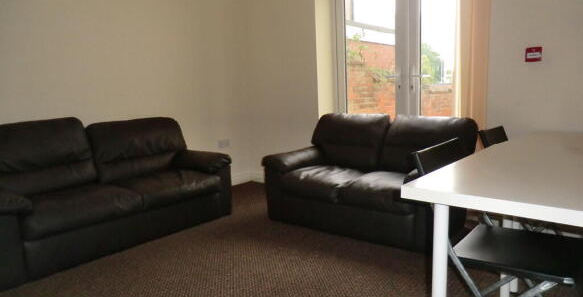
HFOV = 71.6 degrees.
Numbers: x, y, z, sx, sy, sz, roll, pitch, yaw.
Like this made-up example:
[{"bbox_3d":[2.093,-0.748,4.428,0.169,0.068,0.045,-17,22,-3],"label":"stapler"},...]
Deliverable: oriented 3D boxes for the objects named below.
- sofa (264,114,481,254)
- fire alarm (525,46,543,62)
[{"bbox_3d":[0.569,0.163,3.166,1.430,0.820,0.820,5,11,38],"label":"sofa"},{"bbox_3d":[1.602,-0.615,2.662,0.092,0.090,0.045,5,11,41],"label":"fire alarm"}]

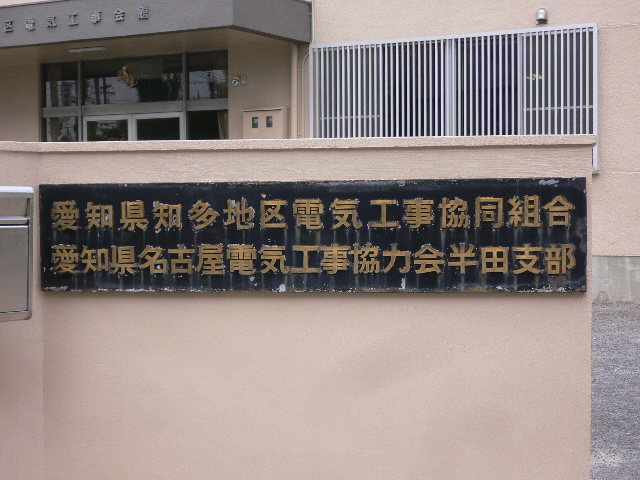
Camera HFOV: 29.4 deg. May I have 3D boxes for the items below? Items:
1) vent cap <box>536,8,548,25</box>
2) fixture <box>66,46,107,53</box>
[{"bbox_3d":[2.484,-2.497,13.637,0.138,0.180,0.100,1,2,29],"label":"vent cap"},{"bbox_3d":[-2.959,-2.417,15.503,0.600,0.045,0.110,1,2,29],"label":"fixture"}]

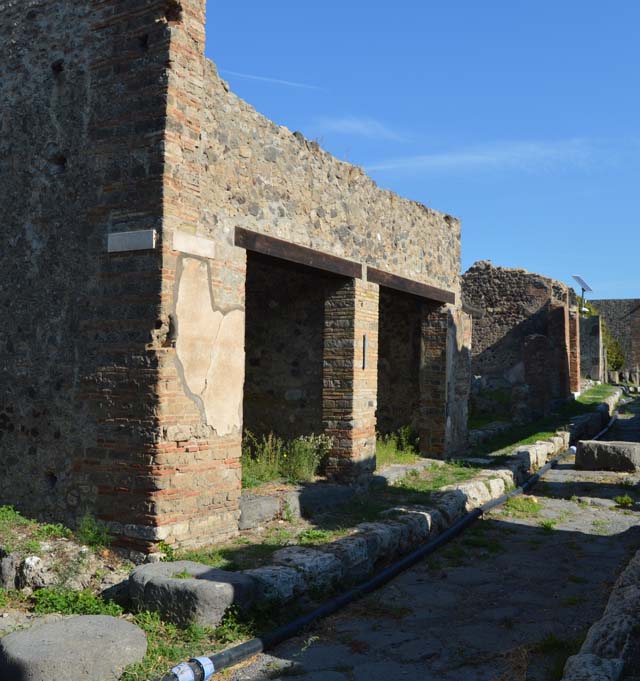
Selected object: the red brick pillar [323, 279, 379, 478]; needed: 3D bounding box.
[{"bbox_3d":[0.345,0.400,8.360,0.370,2.100,0.600,0,-1,29],"label":"red brick pillar"}]

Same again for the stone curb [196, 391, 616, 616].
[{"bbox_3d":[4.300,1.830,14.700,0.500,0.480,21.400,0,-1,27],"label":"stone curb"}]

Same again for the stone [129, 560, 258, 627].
[{"bbox_3d":[-0.810,1.655,5.055,0.750,0.290,0.430,1,-1,13],"label":"stone"}]

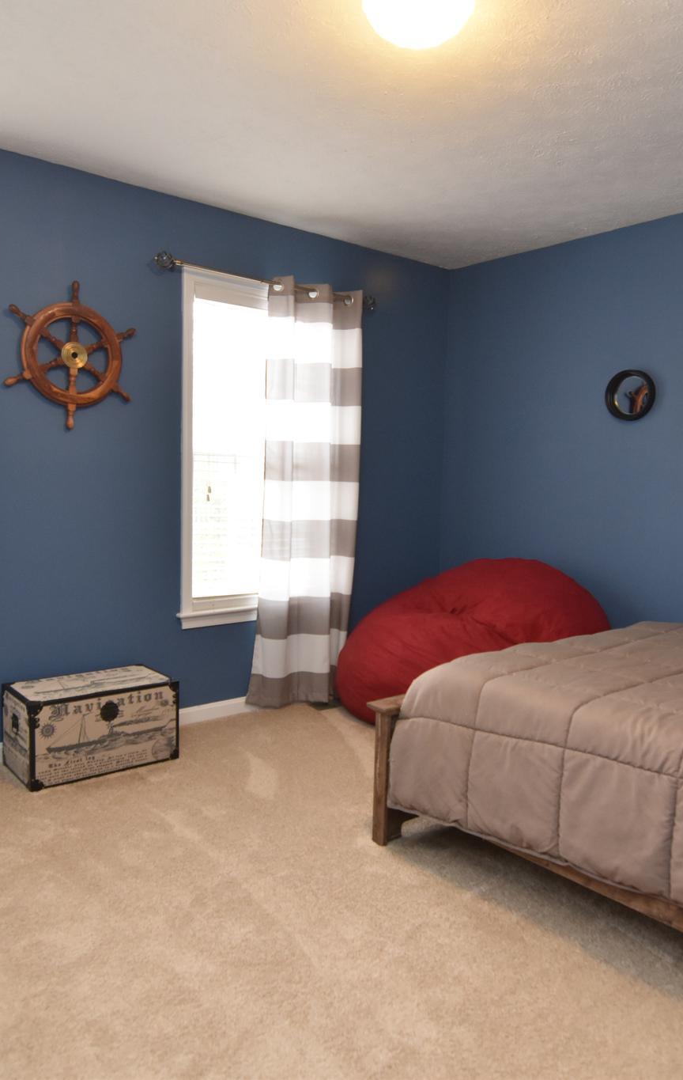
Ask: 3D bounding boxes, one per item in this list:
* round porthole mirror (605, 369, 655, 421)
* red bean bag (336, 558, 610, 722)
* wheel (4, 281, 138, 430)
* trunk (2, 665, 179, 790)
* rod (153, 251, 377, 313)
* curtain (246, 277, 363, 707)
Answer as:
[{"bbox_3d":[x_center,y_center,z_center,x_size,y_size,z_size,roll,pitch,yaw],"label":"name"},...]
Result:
[{"bbox_3d":[1.427,-0.715,3.551,0.040,0.255,0.255,-3,6,-42],"label":"round porthole mirror"},{"bbox_3d":[0.620,0.524,3.665,1.150,0.830,1.280,-2,6,-37],"label":"red bean bag"},{"bbox_3d":[-1.134,-0.778,3.042,0.545,0.620,0.075,-2,6,-37],"label":"wheel"},{"bbox_3d":[-1.052,0.774,3.056,0.605,0.344,0.335,-2,6,-37],"label":"trunk"},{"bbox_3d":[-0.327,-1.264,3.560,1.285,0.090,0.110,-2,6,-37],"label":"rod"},{"bbox_3d":[-0.181,-0.223,3.755,0.670,2.230,0.130,-2,6,-37],"label":"curtain"}]

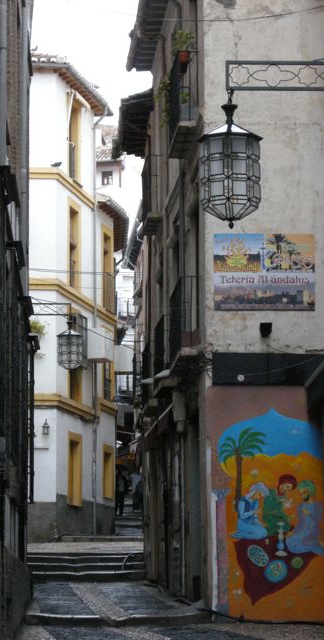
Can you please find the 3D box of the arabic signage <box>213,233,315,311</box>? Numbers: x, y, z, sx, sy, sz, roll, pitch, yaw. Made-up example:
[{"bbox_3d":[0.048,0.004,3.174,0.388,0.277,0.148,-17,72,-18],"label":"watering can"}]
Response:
[{"bbox_3d":[1.417,-0.667,29.545,1.410,1.080,0.030,0,-8,-1],"label":"arabic signage"}]

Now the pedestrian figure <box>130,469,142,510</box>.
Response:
[{"bbox_3d":[-0.951,6.431,80.908,0.500,1.680,0.350,-2,-8,15],"label":"pedestrian figure"}]

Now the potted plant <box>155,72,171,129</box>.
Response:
[{"bbox_3d":[0.008,-3.388,32.815,0.280,0.820,0.350,1,-8,-4],"label":"potted plant"}]

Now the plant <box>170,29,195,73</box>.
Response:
[{"bbox_3d":[0.299,-3.932,31.025,0.330,0.580,0.330,0,-8,0],"label":"plant"}]

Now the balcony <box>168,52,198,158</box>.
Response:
[{"bbox_3d":[0.340,-3.226,32.018,0.330,1.130,2.050,1,-8,-4],"label":"balcony"}]

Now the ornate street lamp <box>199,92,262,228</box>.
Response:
[{"bbox_3d":[0.635,-1.479,19.711,0.570,1.190,0.570,0,-8,0],"label":"ornate street lamp"}]

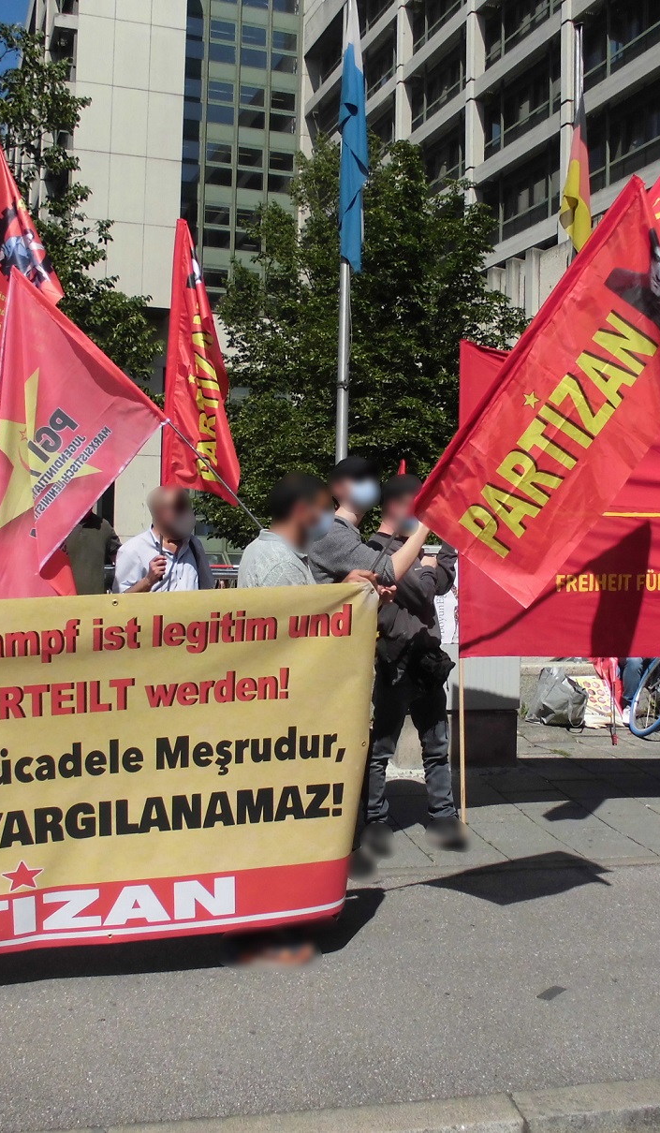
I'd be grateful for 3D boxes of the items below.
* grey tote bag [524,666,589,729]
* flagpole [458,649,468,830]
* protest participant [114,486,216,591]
[{"bbox_3d":[1.717,0.993,8.600,0.450,0.450,0.270,1,0,9],"label":"grey tote bag"},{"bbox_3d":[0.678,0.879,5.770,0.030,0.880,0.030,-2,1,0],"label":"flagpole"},{"bbox_3d":[-0.709,0.482,4.850,0.500,1.690,0.360,0,1,-34],"label":"protest participant"}]

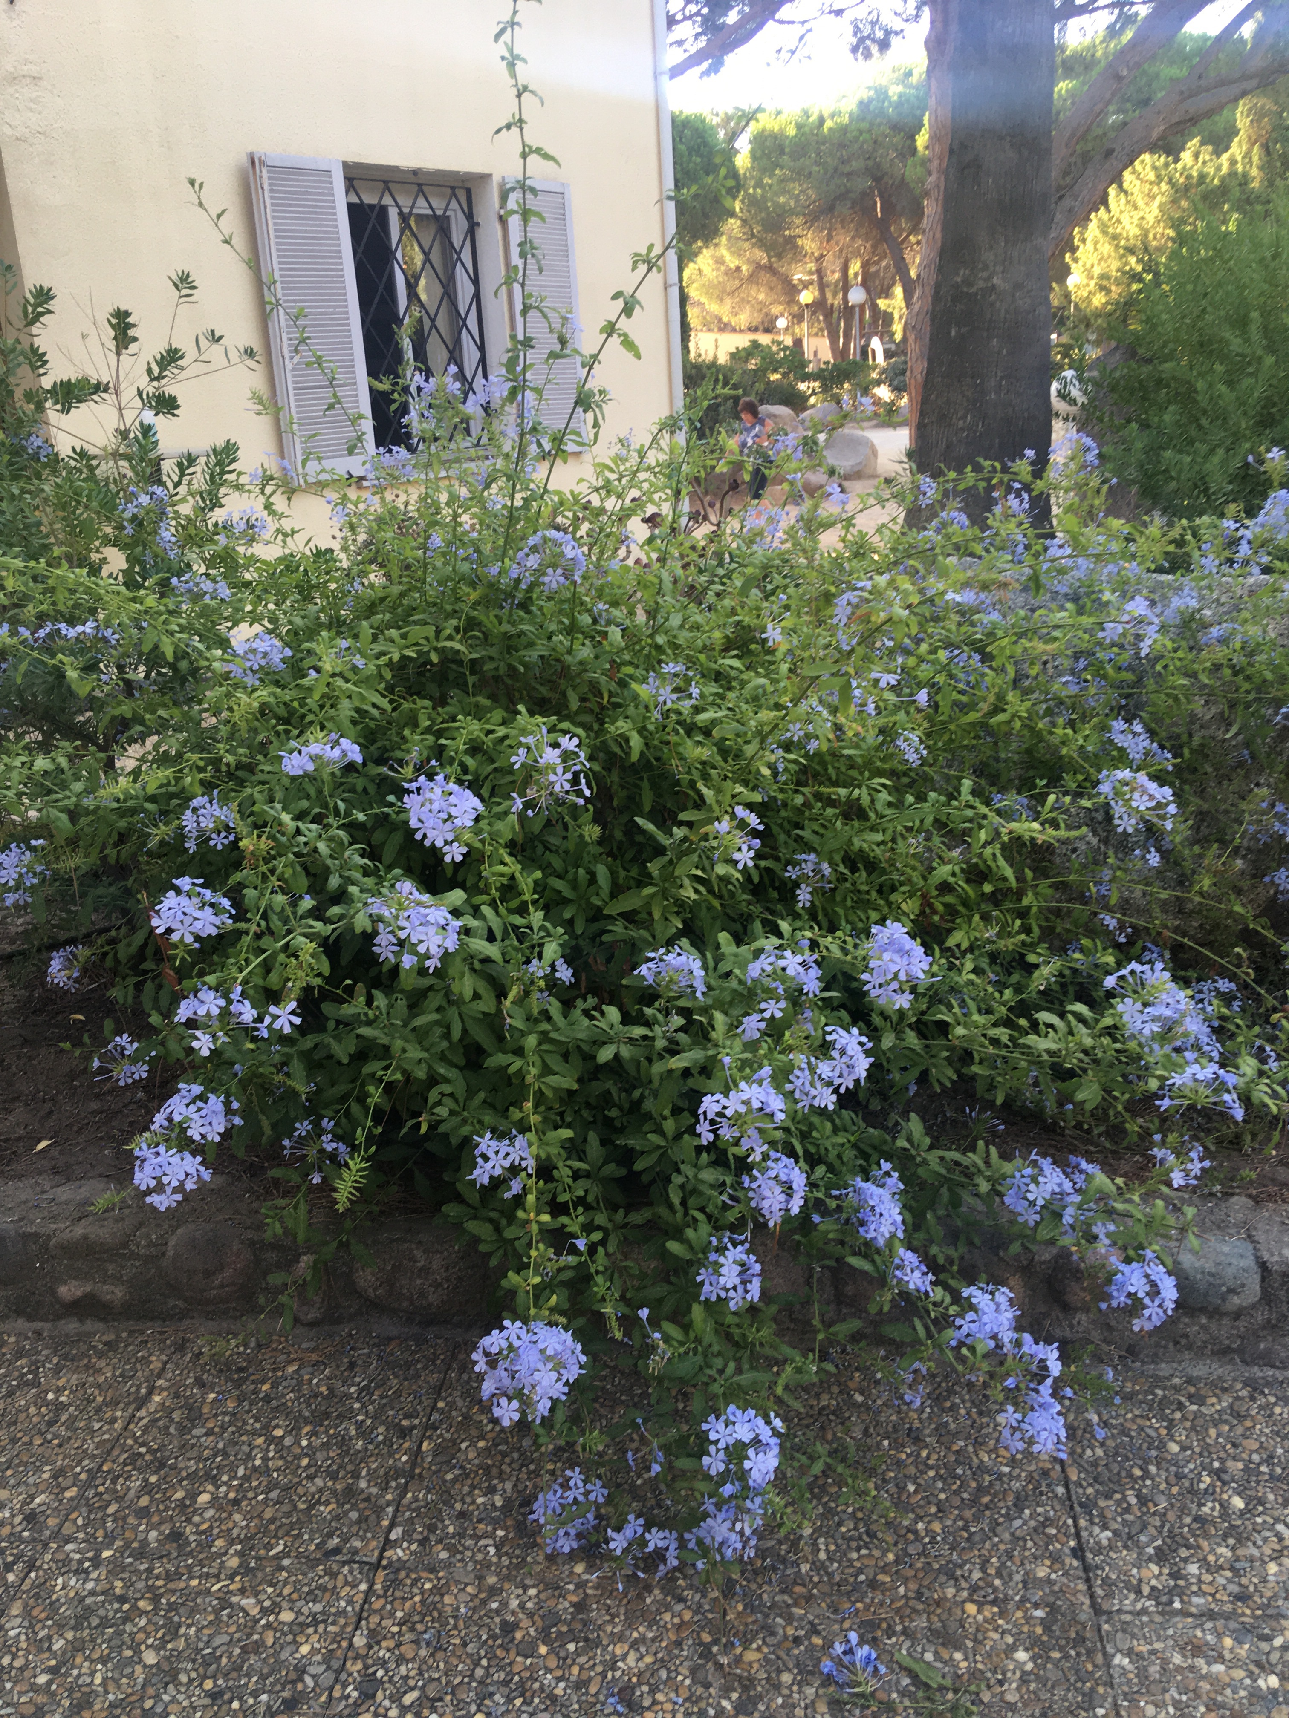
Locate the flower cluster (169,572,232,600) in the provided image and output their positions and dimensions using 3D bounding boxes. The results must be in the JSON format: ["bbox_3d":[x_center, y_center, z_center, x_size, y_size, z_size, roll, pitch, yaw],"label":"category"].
[{"bbox_3d":[-0.786,-0.483,2.550,0.109,0.060,0.085,-3,19,0],"label":"flower cluster"}]

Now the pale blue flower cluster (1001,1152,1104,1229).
[{"bbox_3d":[0.552,0.450,1.950,0.135,0.105,0.100,-3,19,0],"label":"pale blue flower cluster"}]

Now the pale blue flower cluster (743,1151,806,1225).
[{"bbox_3d":[0.165,0.416,1.820,0.080,0.093,0.070,0,19,7],"label":"pale blue flower cluster"}]

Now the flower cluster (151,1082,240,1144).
[{"bbox_3d":[-0.607,0.345,1.950,0.124,0.086,0.109,0,19,7],"label":"flower cluster"}]

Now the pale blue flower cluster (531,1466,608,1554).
[{"bbox_3d":[-0.101,0.869,1.920,0.107,0.118,0.090,-3,19,0],"label":"pale blue flower cluster"}]

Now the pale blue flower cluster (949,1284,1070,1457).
[{"bbox_3d":[0.468,0.657,1.850,0.155,0.223,0.130,-3,20,0],"label":"pale blue flower cluster"}]

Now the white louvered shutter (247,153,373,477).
[{"bbox_3d":[-1.460,-2.382,6.386,0.090,1.319,0.443,11,24,34],"label":"white louvered shutter"}]

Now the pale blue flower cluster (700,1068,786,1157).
[{"bbox_3d":[0.114,0.295,1.680,0.102,0.105,0.095,-3,20,0],"label":"pale blue flower cluster"}]

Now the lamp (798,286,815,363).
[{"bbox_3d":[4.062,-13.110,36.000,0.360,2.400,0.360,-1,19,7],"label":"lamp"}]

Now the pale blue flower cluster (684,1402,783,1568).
[{"bbox_3d":[0.103,0.731,1.680,0.114,0.175,0.130,0,19,7],"label":"pale blue flower cluster"}]

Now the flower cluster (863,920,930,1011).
[{"bbox_3d":[0.315,0.132,1.800,0.087,0.111,0.090,-3,20,0],"label":"flower cluster"}]

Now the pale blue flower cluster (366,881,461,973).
[{"bbox_3d":[-0.276,0.082,1.720,0.112,0.104,0.100,-7,19,-9],"label":"pale blue flower cluster"}]

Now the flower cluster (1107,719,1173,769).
[{"bbox_3d":[0.895,-0.210,2.600,0.114,0.092,0.090,-3,20,0],"label":"flower cluster"}]

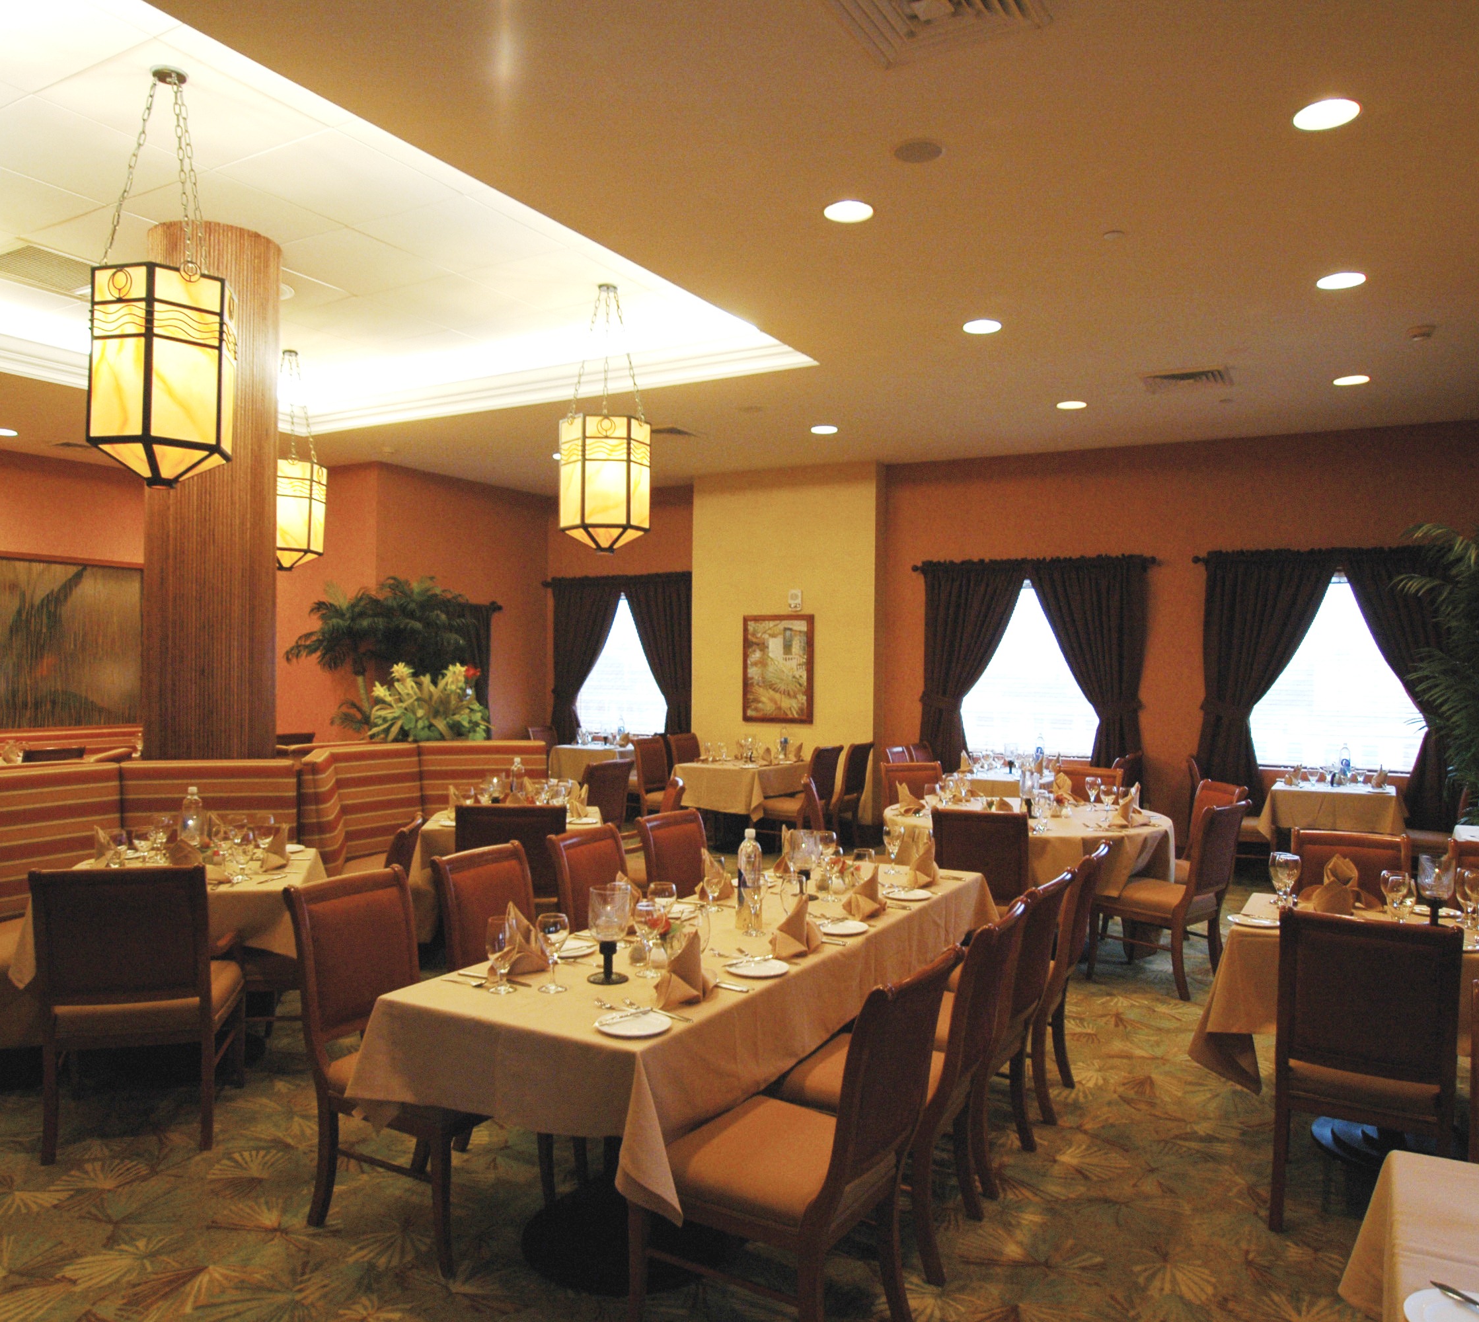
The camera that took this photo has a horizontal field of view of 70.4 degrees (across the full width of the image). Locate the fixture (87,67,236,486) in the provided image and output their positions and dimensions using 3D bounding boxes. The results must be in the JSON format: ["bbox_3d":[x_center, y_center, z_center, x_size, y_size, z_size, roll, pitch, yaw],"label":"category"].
[{"bbox_3d":[-2.089,-1.391,3.820,0.440,1.505,0.500,1,0,44],"label":"fixture"}]

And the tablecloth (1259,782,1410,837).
[{"bbox_3d":[4.169,1.067,7.360,0.890,0.345,0.820,1,0,31],"label":"tablecloth"}]

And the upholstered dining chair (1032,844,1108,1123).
[{"bbox_3d":[1.057,1.185,4.027,0.630,0.940,0.470,1,0,31],"label":"upholstered dining chair"}]

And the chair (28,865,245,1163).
[{"bbox_3d":[-1.999,1.121,3.571,0.510,0.920,0.590,1,0,-14],"label":"chair"}]

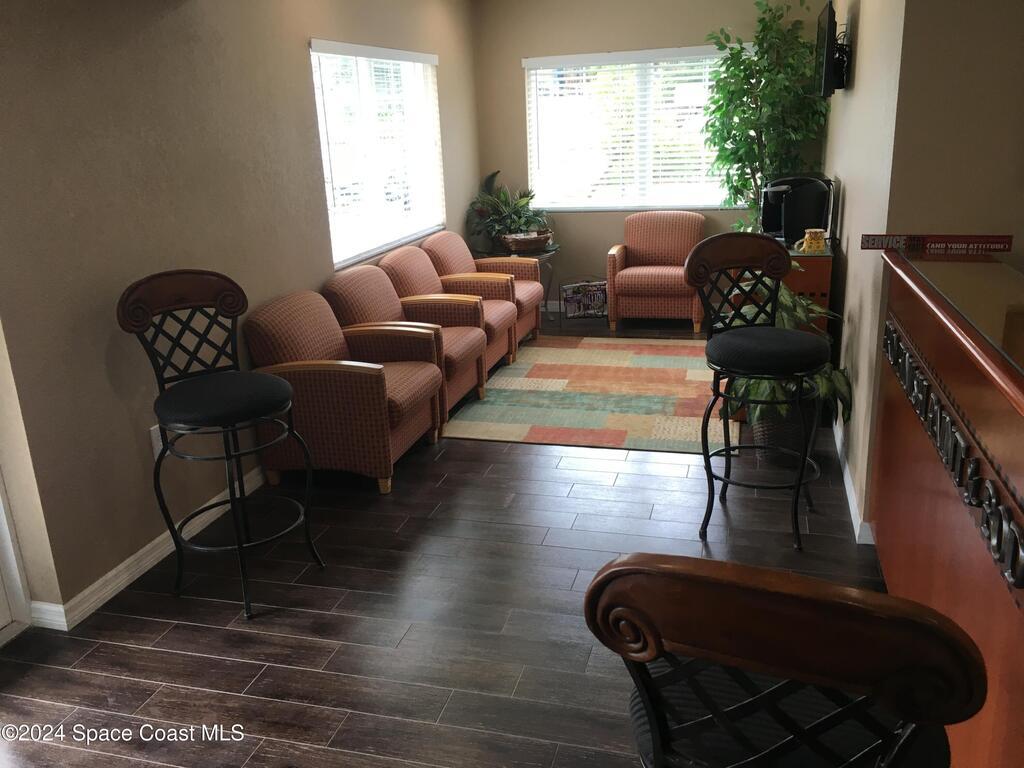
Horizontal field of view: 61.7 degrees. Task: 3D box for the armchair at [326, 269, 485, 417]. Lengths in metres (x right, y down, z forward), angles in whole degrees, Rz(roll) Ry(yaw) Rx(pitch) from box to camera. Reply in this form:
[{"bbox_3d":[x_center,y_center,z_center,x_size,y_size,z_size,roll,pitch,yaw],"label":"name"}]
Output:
[{"bbox_3d":[-0.565,-0.237,4.758,0.720,0.845,0.700,2,18,15],"label":"armchair"}]

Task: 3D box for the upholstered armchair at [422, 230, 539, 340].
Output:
[{"bbox_3d":[-0.172,-0.657,6.097,0.700,0.850,0.690,2,18,15],"label":"upholstered armchair"}]

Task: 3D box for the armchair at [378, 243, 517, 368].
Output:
[{"bbox_3d":[-0.372,-0.459,5.442,0.720,0.845,0.700,2,18,15],"label":"armchair"}]

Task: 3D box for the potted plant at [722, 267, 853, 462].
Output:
[{"bbox_3d":[1.255,-0.094,3.958,0.540,0.900,0.600,2,18,15],"label":"potted plant"}]

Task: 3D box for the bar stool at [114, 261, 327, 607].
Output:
[{"bbox_3d":[-0.995,0.176,3.014,0.480,1.130,0.560,-14,21,-34],"label":"bar stool"}]

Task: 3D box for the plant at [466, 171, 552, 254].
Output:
[{"bbox_3d":[0.003,-1.353,6.701,0.660,0.600,0.520,2,18,15],"label":"plant"}]

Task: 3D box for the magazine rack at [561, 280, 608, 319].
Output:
[{"bbox_3d":[0.585,-0.660,6.746,0.380,0.300,0.100,-3,17,-2],"label":"magazine rack"}]

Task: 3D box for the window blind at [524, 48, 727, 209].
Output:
[{"bbox_3d":[1.002,-1.944,6.630,1.830,1.165,0.090,2,18,15],"label":"window blind"}]

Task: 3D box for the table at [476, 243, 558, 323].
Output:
[{"bbox_3d":[0.024,-0.775,6.879,0.680,0.600,0.680,2,18,15],"label":"table"}]

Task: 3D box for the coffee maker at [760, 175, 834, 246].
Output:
[{"bbox_3d":[1.465,-0.883,4.405,0.340,0.355,0.250,2,18,15],"label":"coffee maker"}]

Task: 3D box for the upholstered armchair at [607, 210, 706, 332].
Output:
[{"bbox_3d":[1.124,-0.870,6.602,0.700,0.850,0.690,2,18,15],"label":"upholstered armchair"}]

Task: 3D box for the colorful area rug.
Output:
[{"bbox_3d":[0.646,-0.018,5.325,1.520,0.012,2.210,2,18,15],"label":"colorful area rug"}]

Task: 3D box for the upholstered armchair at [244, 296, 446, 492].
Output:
[{"bbox_3d":[-0.757,-0.017,4.078,0.720,0.845,0.700,2,18,15],"label":"upholstered armchair"}]

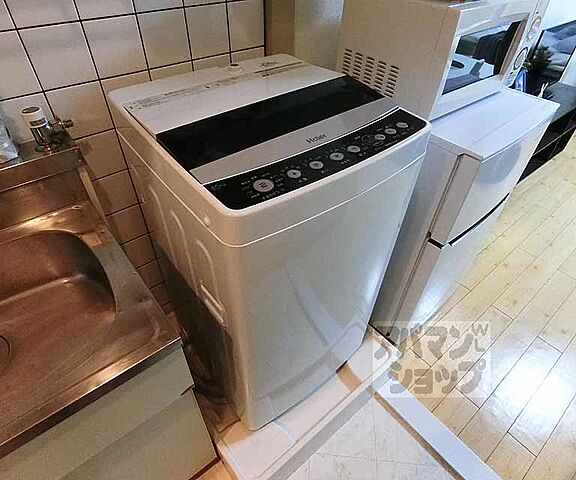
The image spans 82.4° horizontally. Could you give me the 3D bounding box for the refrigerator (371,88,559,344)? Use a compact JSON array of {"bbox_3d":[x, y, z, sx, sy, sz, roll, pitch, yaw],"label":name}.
[{"bbox_3d":[0.503,-0.128,1.364,0.478,0.885,0.510,-30,51,-27],"label":"refrigerator"}]

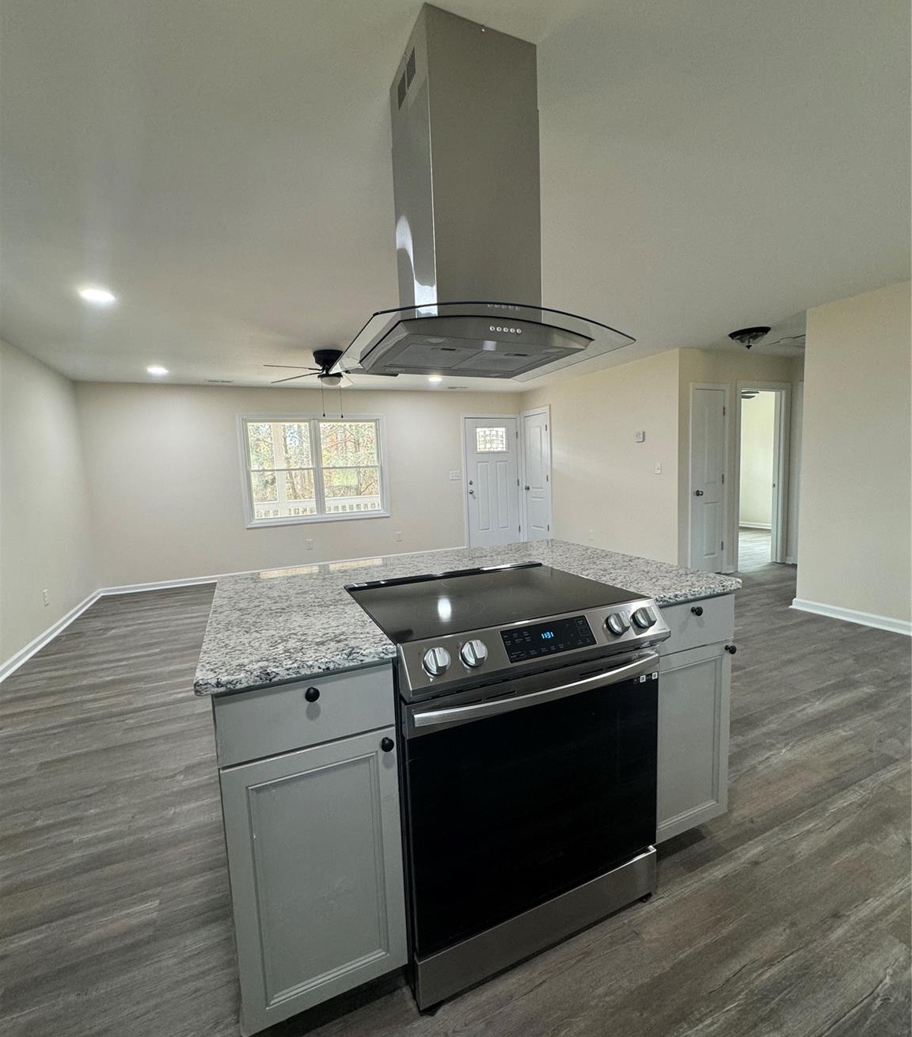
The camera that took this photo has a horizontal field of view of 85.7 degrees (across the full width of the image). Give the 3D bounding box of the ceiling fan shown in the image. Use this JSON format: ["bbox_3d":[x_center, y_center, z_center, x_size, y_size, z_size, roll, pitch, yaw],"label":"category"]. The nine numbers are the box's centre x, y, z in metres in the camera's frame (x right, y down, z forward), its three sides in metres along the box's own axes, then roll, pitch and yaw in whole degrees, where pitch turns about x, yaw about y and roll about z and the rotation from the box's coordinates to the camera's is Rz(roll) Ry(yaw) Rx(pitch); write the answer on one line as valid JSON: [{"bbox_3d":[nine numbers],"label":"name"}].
[{"bbox_3d":[-1.198,-1.417,4.679,1.280,0.310,1.280,-5,7,-24],"label":"ceiling fan"}]

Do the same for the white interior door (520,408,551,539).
[{"bbox_3d":[1.270,-0.570,7.596,0.090,2.090,0.780,-5,7,-24],"label":"white interior door"}]

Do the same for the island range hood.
[{"bbox_3d":[0.030,-0.873,1.430,0.750,0.810,0.630,-5,7,-24],"label":"island range hood"}]

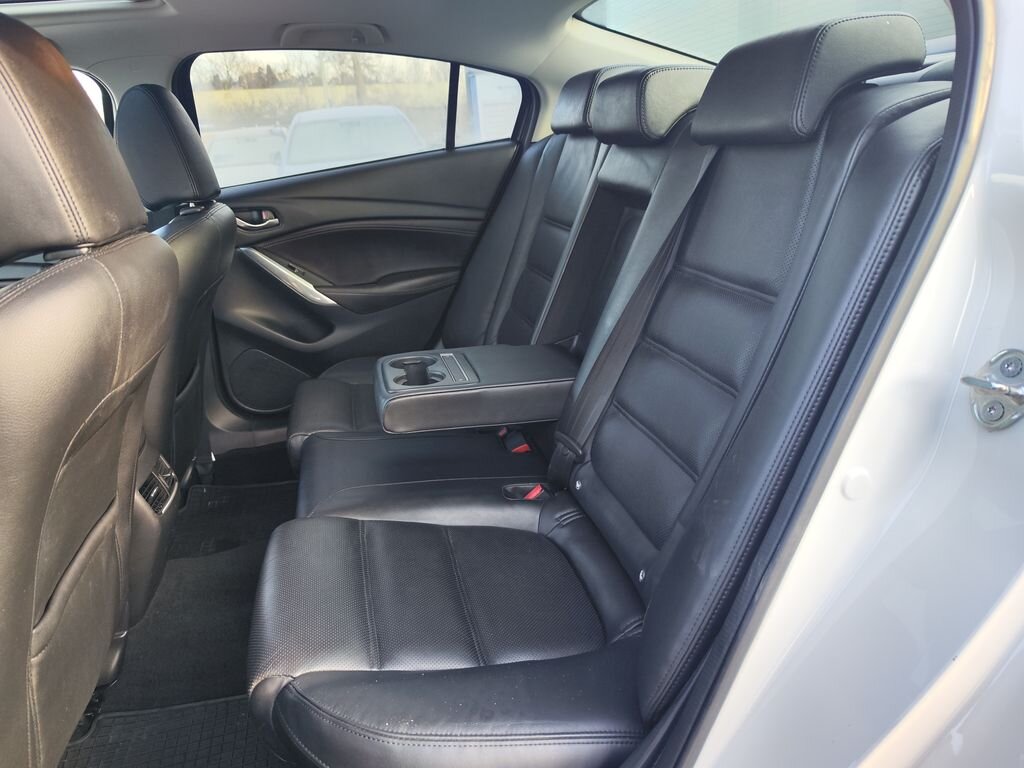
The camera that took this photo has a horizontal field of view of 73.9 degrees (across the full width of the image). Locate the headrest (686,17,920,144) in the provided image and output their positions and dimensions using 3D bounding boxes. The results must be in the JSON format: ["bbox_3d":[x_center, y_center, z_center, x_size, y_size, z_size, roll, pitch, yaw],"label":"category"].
[{"bbox_3d":[0.385,-0.393,0.905,0.160,0.145,0.270,0,20,-14],"label":"headrest"}]

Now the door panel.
[{"bbox_3d":[-0.416,-0.288,1.914,0.895,0.735,0.130,-5,22,-13],"label":"door panel"}]

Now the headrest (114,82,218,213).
[{"bbox_3d":[-0.711,-0.493,1.407,0.115,0.230,0.270,-16,24,-8],"label":"headrest"}]

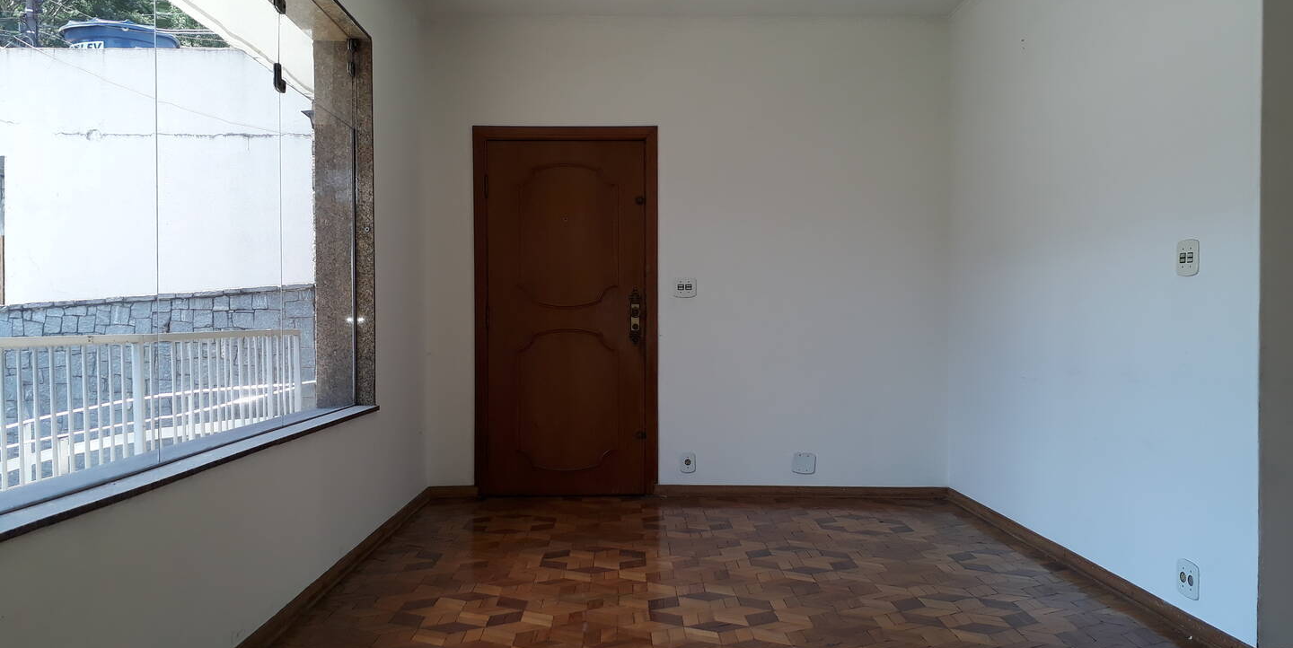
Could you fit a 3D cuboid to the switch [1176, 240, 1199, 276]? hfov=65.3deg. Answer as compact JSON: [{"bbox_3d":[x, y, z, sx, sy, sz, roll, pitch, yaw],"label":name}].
[{"bbox_3d":[1.801,-0.218,3.354,0.012,0.121,0.132,0,0,-1],"label":"switch"}]

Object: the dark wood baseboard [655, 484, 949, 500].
[{"bbox_3d":[0.904,0.975,5.840,1.700,0.076,0.022,0,0,-1],"label":"dark wood baseboard"}]

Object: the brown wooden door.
[{"bbox_3d":[-0.471,-0.072,5.870,1.075,2.150,0.130,0,0,-1],"label":"brown wooden door"}]

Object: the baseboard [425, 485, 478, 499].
[{"bbox_3d":[-1.125,0.971,5.820,0.300,0.076,0.022,0,0,-1],"label":"baseboard"}]

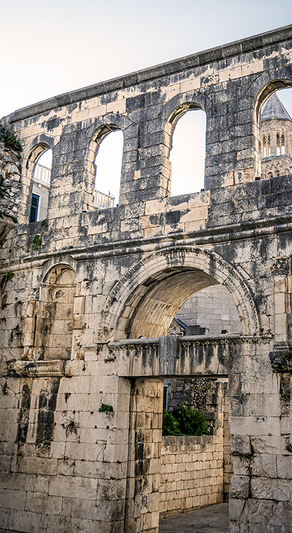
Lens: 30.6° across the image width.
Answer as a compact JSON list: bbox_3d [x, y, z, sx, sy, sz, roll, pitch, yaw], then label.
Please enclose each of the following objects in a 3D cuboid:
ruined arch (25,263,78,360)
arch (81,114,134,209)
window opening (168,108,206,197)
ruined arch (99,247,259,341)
[{"bbox_3d":[-2.849,1.511,17.400,2.105,3.164,0.770,-7,-18,27],"label":"ruined arch"},{"bbox_3d":[-1.151,-3.442,18.013,2.052,3.470,0.648,-7,-18,27],"label":"arch"},{"bbox_3d":[1.338,-3.511,16.664,1.431,3.146,0.648,-7,-18,27],"label":"window opening"},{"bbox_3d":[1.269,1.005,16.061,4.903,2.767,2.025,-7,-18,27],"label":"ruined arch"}]

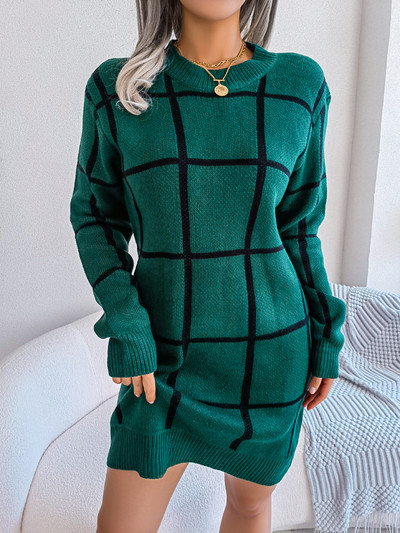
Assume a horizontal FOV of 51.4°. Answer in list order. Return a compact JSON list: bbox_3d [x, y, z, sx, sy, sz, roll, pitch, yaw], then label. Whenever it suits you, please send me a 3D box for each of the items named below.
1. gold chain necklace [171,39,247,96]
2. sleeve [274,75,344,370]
[{"bbox_3d":[0.022,-0.365,0.765,0.135,0.120,0.135,-2,11,-9],"label":"gold chain necklace"},{"bbox_3d":[0.220,-0.076,0.845,0.135,0.570,0.170,-2,11,-9],"label":"sleeve"}]

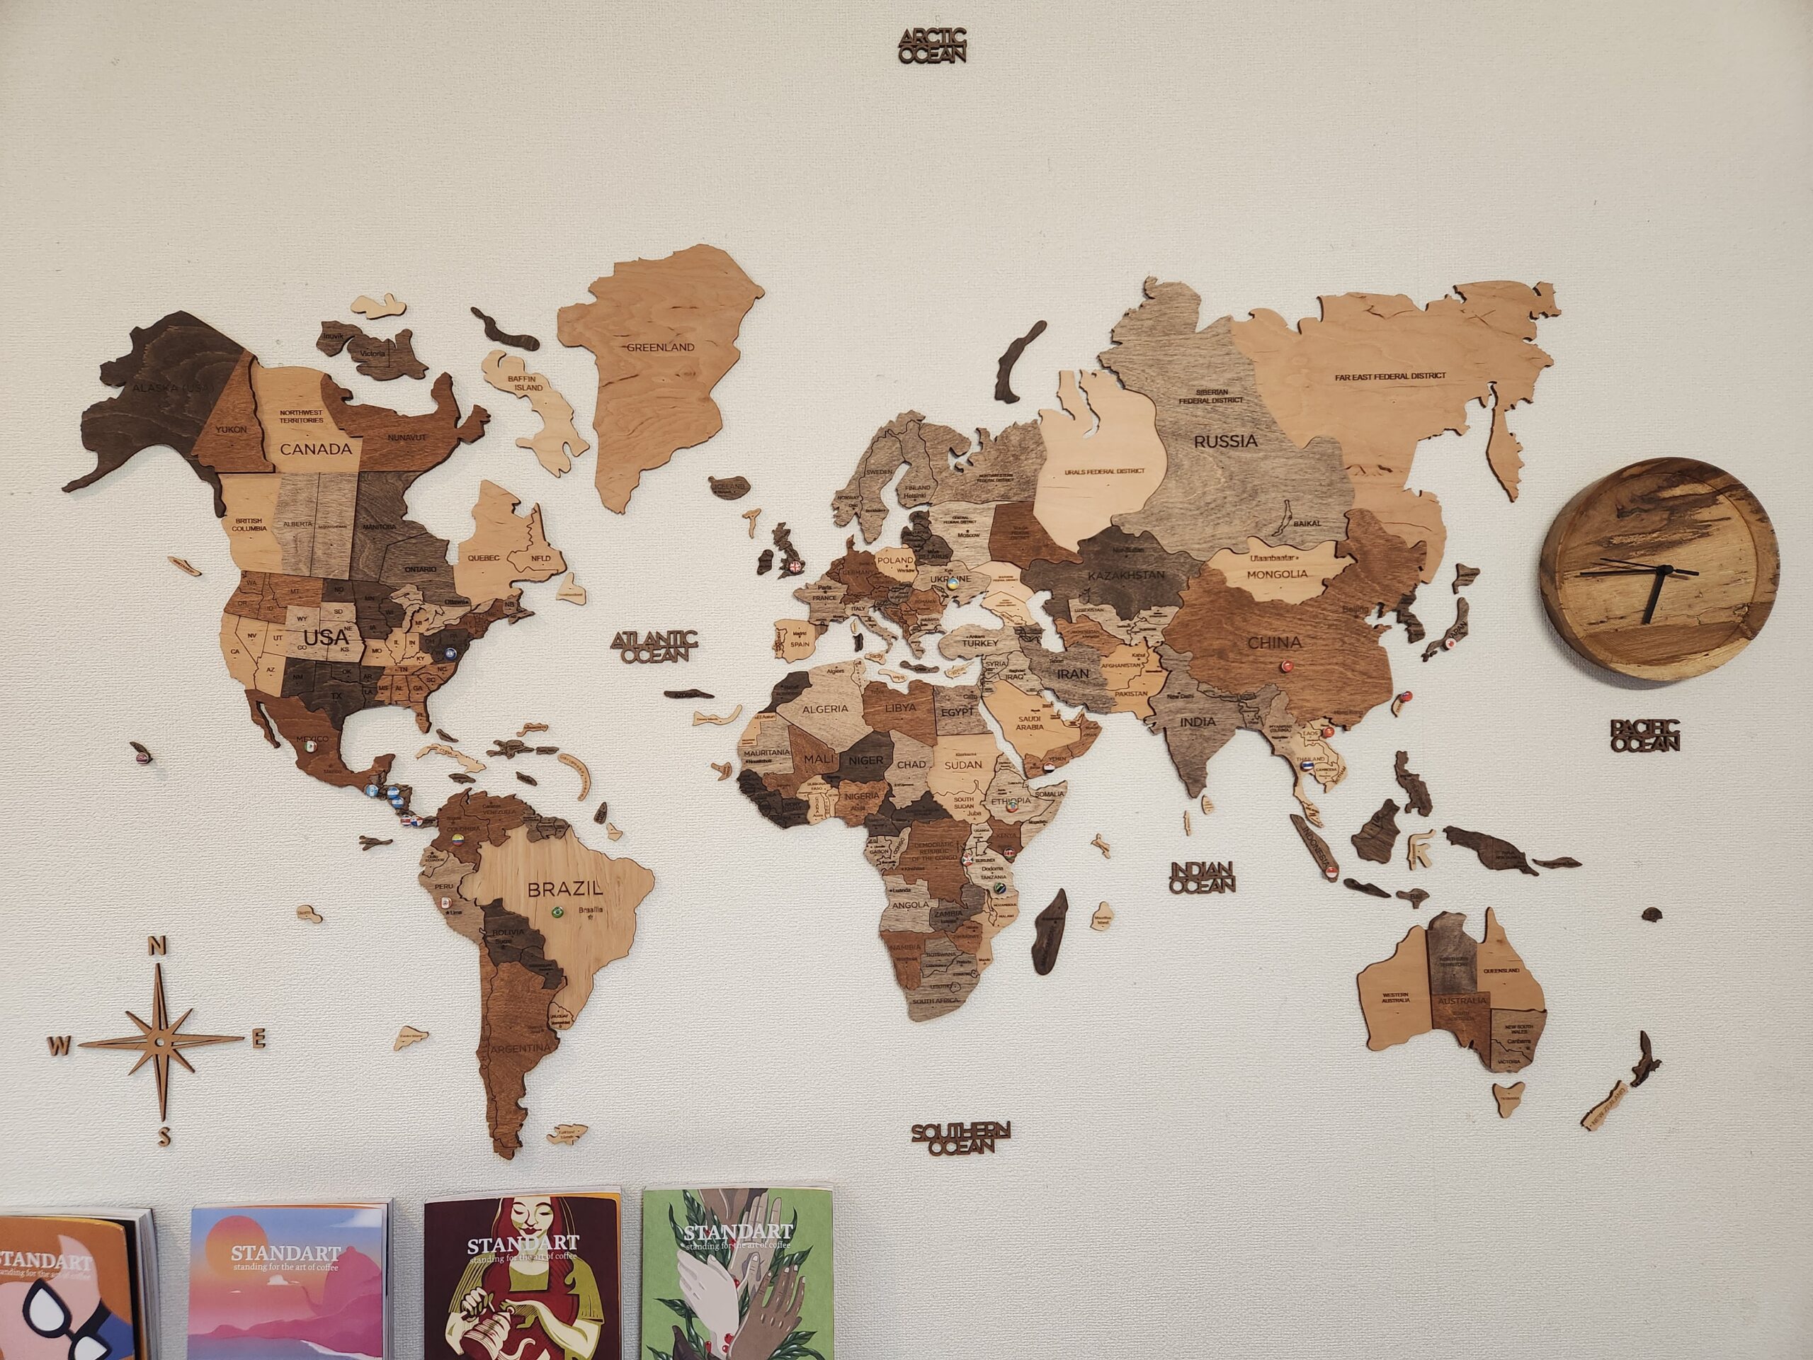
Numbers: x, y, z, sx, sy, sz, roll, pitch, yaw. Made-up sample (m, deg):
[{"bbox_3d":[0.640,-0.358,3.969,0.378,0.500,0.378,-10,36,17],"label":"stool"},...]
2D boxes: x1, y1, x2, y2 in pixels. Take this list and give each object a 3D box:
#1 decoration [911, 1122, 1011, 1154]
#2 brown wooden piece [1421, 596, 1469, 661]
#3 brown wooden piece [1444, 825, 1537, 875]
[{"bbox_3d":[0.051,0.430,1.133,0.092,0.033,0.006,-1,1,-2],"label":"decoration"},{"bbox_3d":[0.506,-0.047,1.134,0.046,0.061,0.007,-1,1,-2],"label":"brown wooden piece"},{"bbox_3d":[0.551,0.161,1.140,0.092,0.047,0.007,-1,1,-2],"label":"brown wooden piece"}]

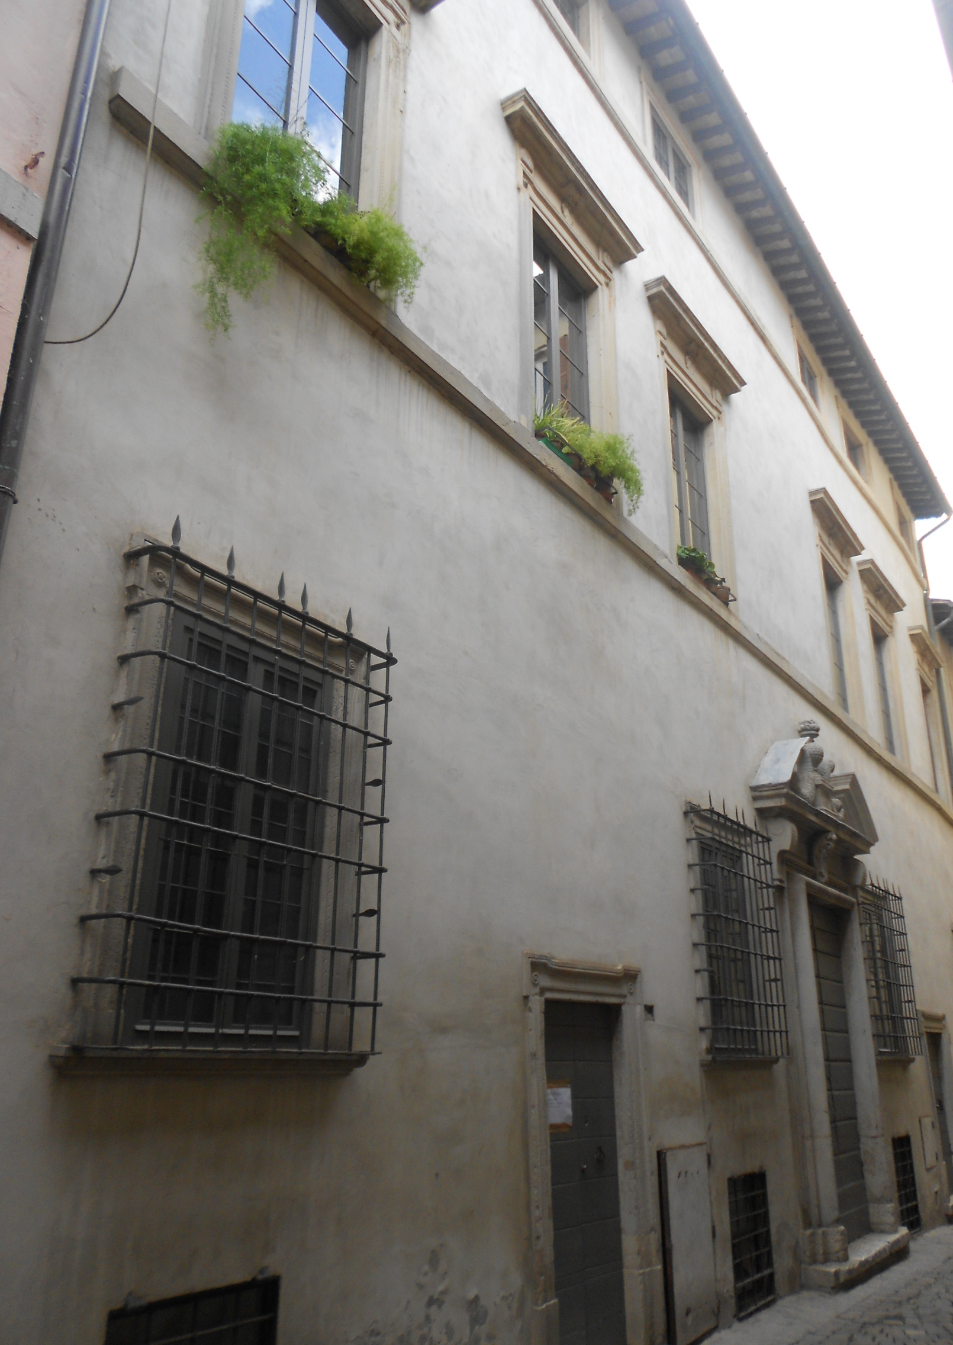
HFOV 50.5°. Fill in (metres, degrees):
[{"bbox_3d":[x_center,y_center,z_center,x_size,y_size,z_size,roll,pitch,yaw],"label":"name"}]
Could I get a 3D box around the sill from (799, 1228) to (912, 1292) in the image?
[{"bbox_3d":[3.194,4.922,8.488,0.343,0.162,2.200,-14,-25,33],"label":"sill"}]

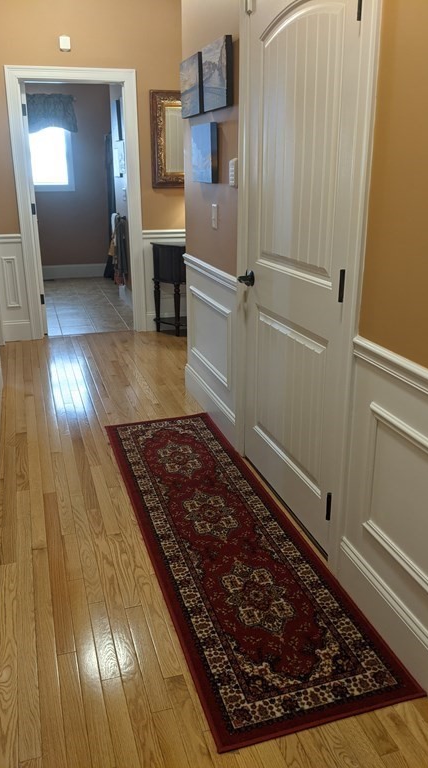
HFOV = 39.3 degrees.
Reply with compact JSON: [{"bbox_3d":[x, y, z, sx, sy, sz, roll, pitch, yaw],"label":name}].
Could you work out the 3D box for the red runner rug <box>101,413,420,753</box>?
[{"bbox_3d":[-0.014,0.557,2.542,0.606,0.010,2.140,-6,20,-16],"label":"red runner rug"}]

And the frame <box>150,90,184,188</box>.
[{"bbox_3d":[-0.223,-2.045,5.052,0.620,0.750,0.050,-6,20,-16],"label":"frame"}]

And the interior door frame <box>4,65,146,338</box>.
[{"bbox_3d":[-1.115,-1.454,5.044,0.996,2.137,0.130,-6,20,-16],"label":"interior door frame"}]

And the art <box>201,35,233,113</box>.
[{"bbox_3d":[0.017,-1.456,2.839,0.034,0.287,0.370,-6,20,-16],"label":"art"}]

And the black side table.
[{"bbox_3d":[-0.199,-0.835,5.303,0.640,0.793,0.310,-6,20,-16],"label":"black side table"}]

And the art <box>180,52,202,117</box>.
[{"bbox_3d":[-0.114,-1.596,3.235,0.034,0.285,0.367,-6,20,-16],"label":"art"}]

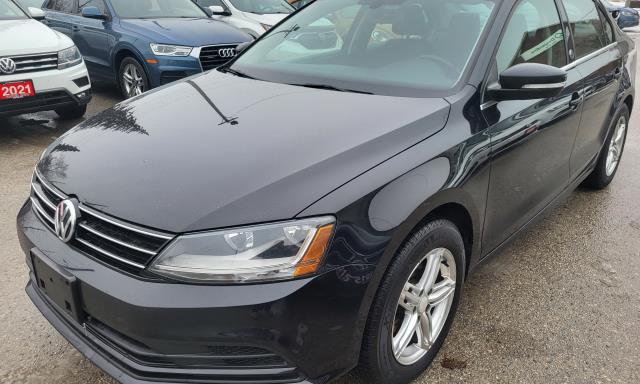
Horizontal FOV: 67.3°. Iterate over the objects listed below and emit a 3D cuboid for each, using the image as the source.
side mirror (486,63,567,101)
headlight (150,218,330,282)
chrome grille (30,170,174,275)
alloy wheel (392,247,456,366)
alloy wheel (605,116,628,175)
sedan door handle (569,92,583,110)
[{"bbox_3d":[0.816,-0.423,1.859,0.260,0.160,0.170,18,28,39],"label":"side mirror"},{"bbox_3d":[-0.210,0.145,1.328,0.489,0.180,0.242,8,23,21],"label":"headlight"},{"bbox_3d":[-0.797,0.091,1.569,1.000,0.195,0.140,18,28,39],"label":"chrome grille"},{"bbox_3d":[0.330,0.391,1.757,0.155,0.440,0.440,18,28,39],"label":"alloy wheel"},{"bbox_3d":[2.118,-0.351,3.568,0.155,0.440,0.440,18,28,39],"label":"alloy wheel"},{"bbox_3d":[1.276,-0.444,2.398,0.060,0.055,0.200,18,28,39],"label":"sedan door handle"}]

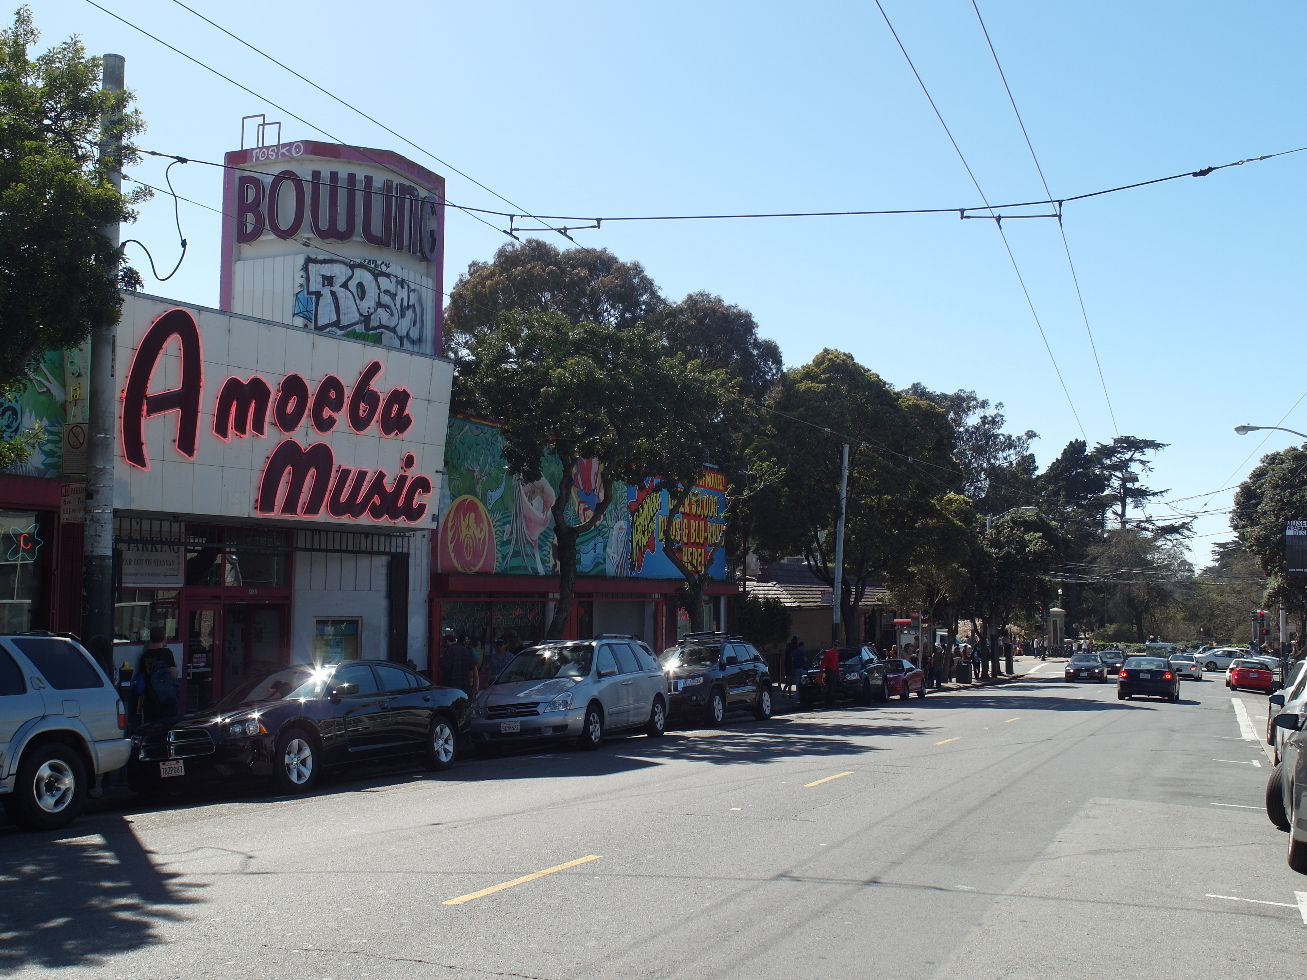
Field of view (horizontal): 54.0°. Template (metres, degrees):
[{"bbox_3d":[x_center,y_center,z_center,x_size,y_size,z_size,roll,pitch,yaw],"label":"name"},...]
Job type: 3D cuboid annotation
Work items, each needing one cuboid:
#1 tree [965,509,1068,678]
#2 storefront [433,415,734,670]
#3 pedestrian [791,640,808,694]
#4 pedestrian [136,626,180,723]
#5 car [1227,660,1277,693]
[{"bbox_3d":[20.326,5.745,72.409,5.800,9.510,5.800,-2,-5,24],"label":"tree"},{"bbox_3d":[-1.987,2.409,36.183,3.500,7.050,18.000,-1,-5,24],"label":"storefront"},{"bbox_3d":[4.468,5.477,39.138,0.350,1.760,0.500,4,-6,-41],"label":"pedestrian"},{"bbox_3d":[-6.839,2.741,17.621,0.520,1.730,0.450,0,-5,6],"label":"pedestrian"},{"bbox_3d":[27.042,8.405,58.126,1.780,1.400,4.500,-2,-7,24],"label":"car"}]

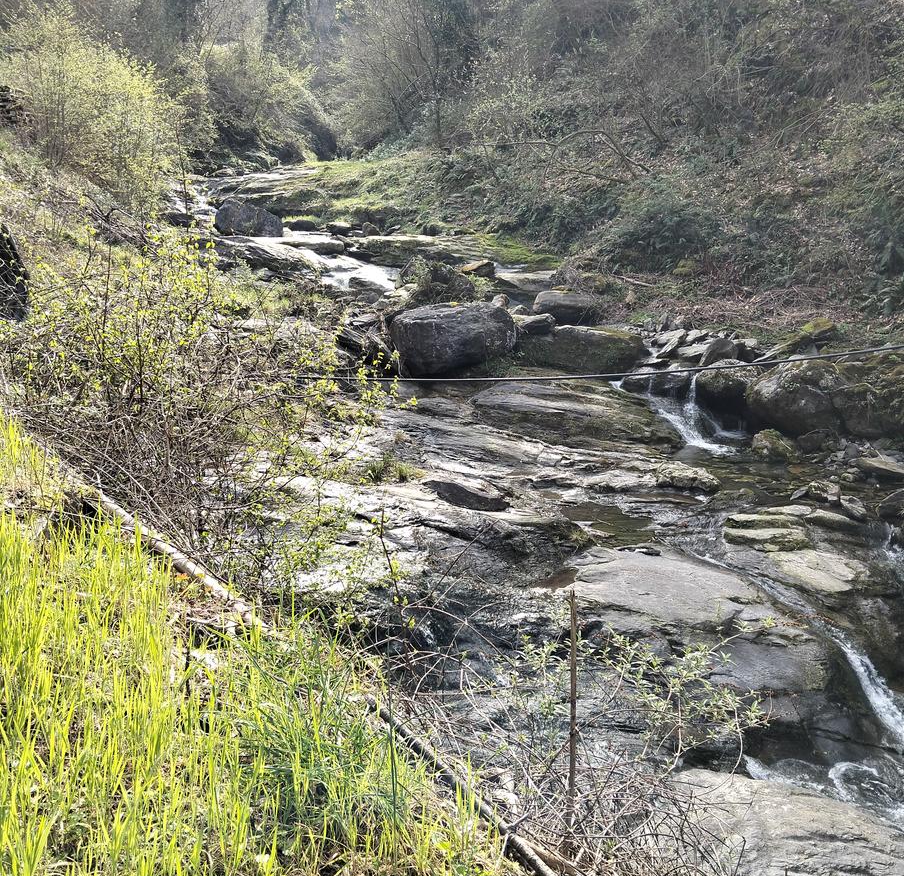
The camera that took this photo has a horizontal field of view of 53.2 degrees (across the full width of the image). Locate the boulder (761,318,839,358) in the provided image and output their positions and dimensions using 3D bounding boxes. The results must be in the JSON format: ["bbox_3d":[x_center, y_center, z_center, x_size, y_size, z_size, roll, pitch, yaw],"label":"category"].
[{"bbox_3d":[5.185,-1.497,13.500,1.030,0.484,0.650,5,16,19],"label":"boulder"}]

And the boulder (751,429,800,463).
[{"bbox_3d":[4.002,0.088,11.200,0.561,0.360,0.450,5,16,19],"label":"boulder"}]

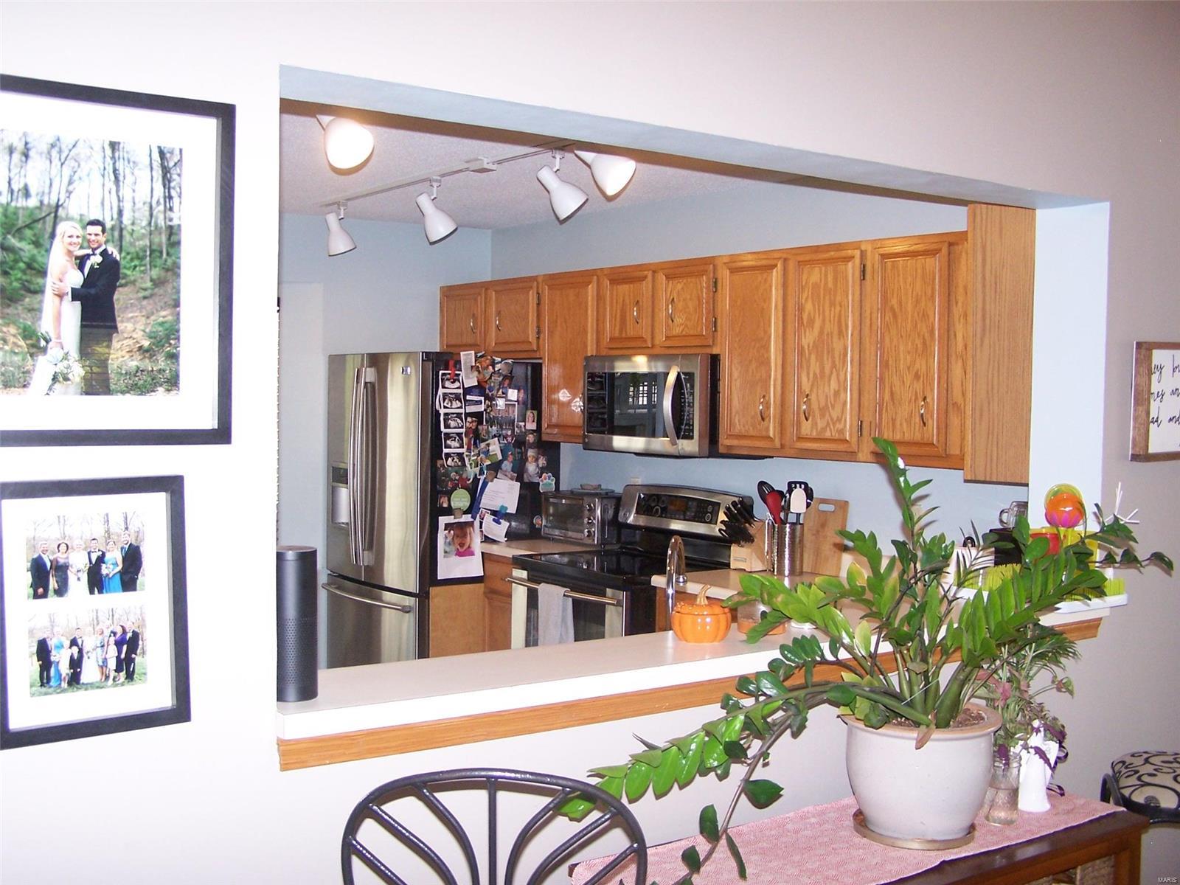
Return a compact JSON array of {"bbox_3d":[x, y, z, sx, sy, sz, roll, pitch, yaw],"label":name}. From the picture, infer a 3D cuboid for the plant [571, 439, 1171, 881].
[{"bbox_3d":[0.505,0.377,2.496,1.120,0.790,0.560,0,2,-10],"label":"plant"}]

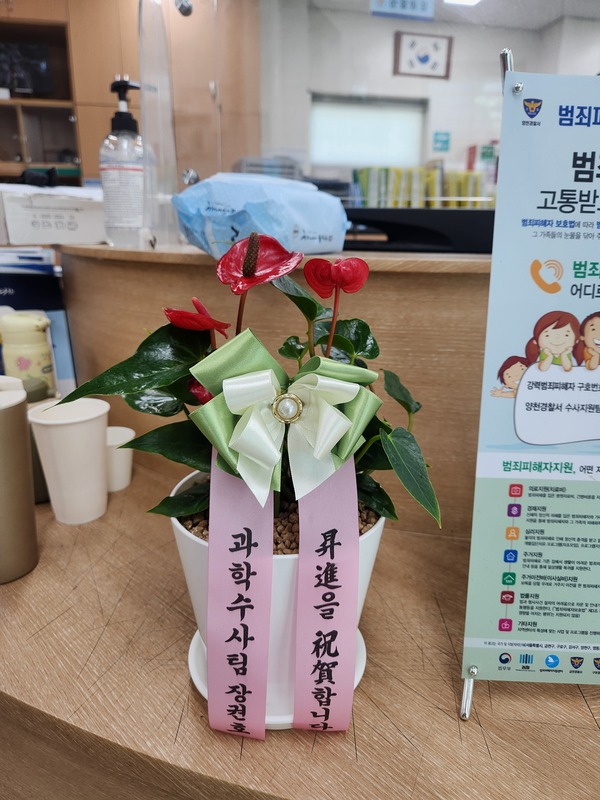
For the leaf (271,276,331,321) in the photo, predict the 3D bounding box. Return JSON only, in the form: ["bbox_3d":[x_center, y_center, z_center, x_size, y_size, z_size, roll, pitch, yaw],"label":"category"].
[{"bbox_3d":[0.000,-0.068,0.353,0.043,0.031,0.028,1,17,0],"label":"leaf"}]

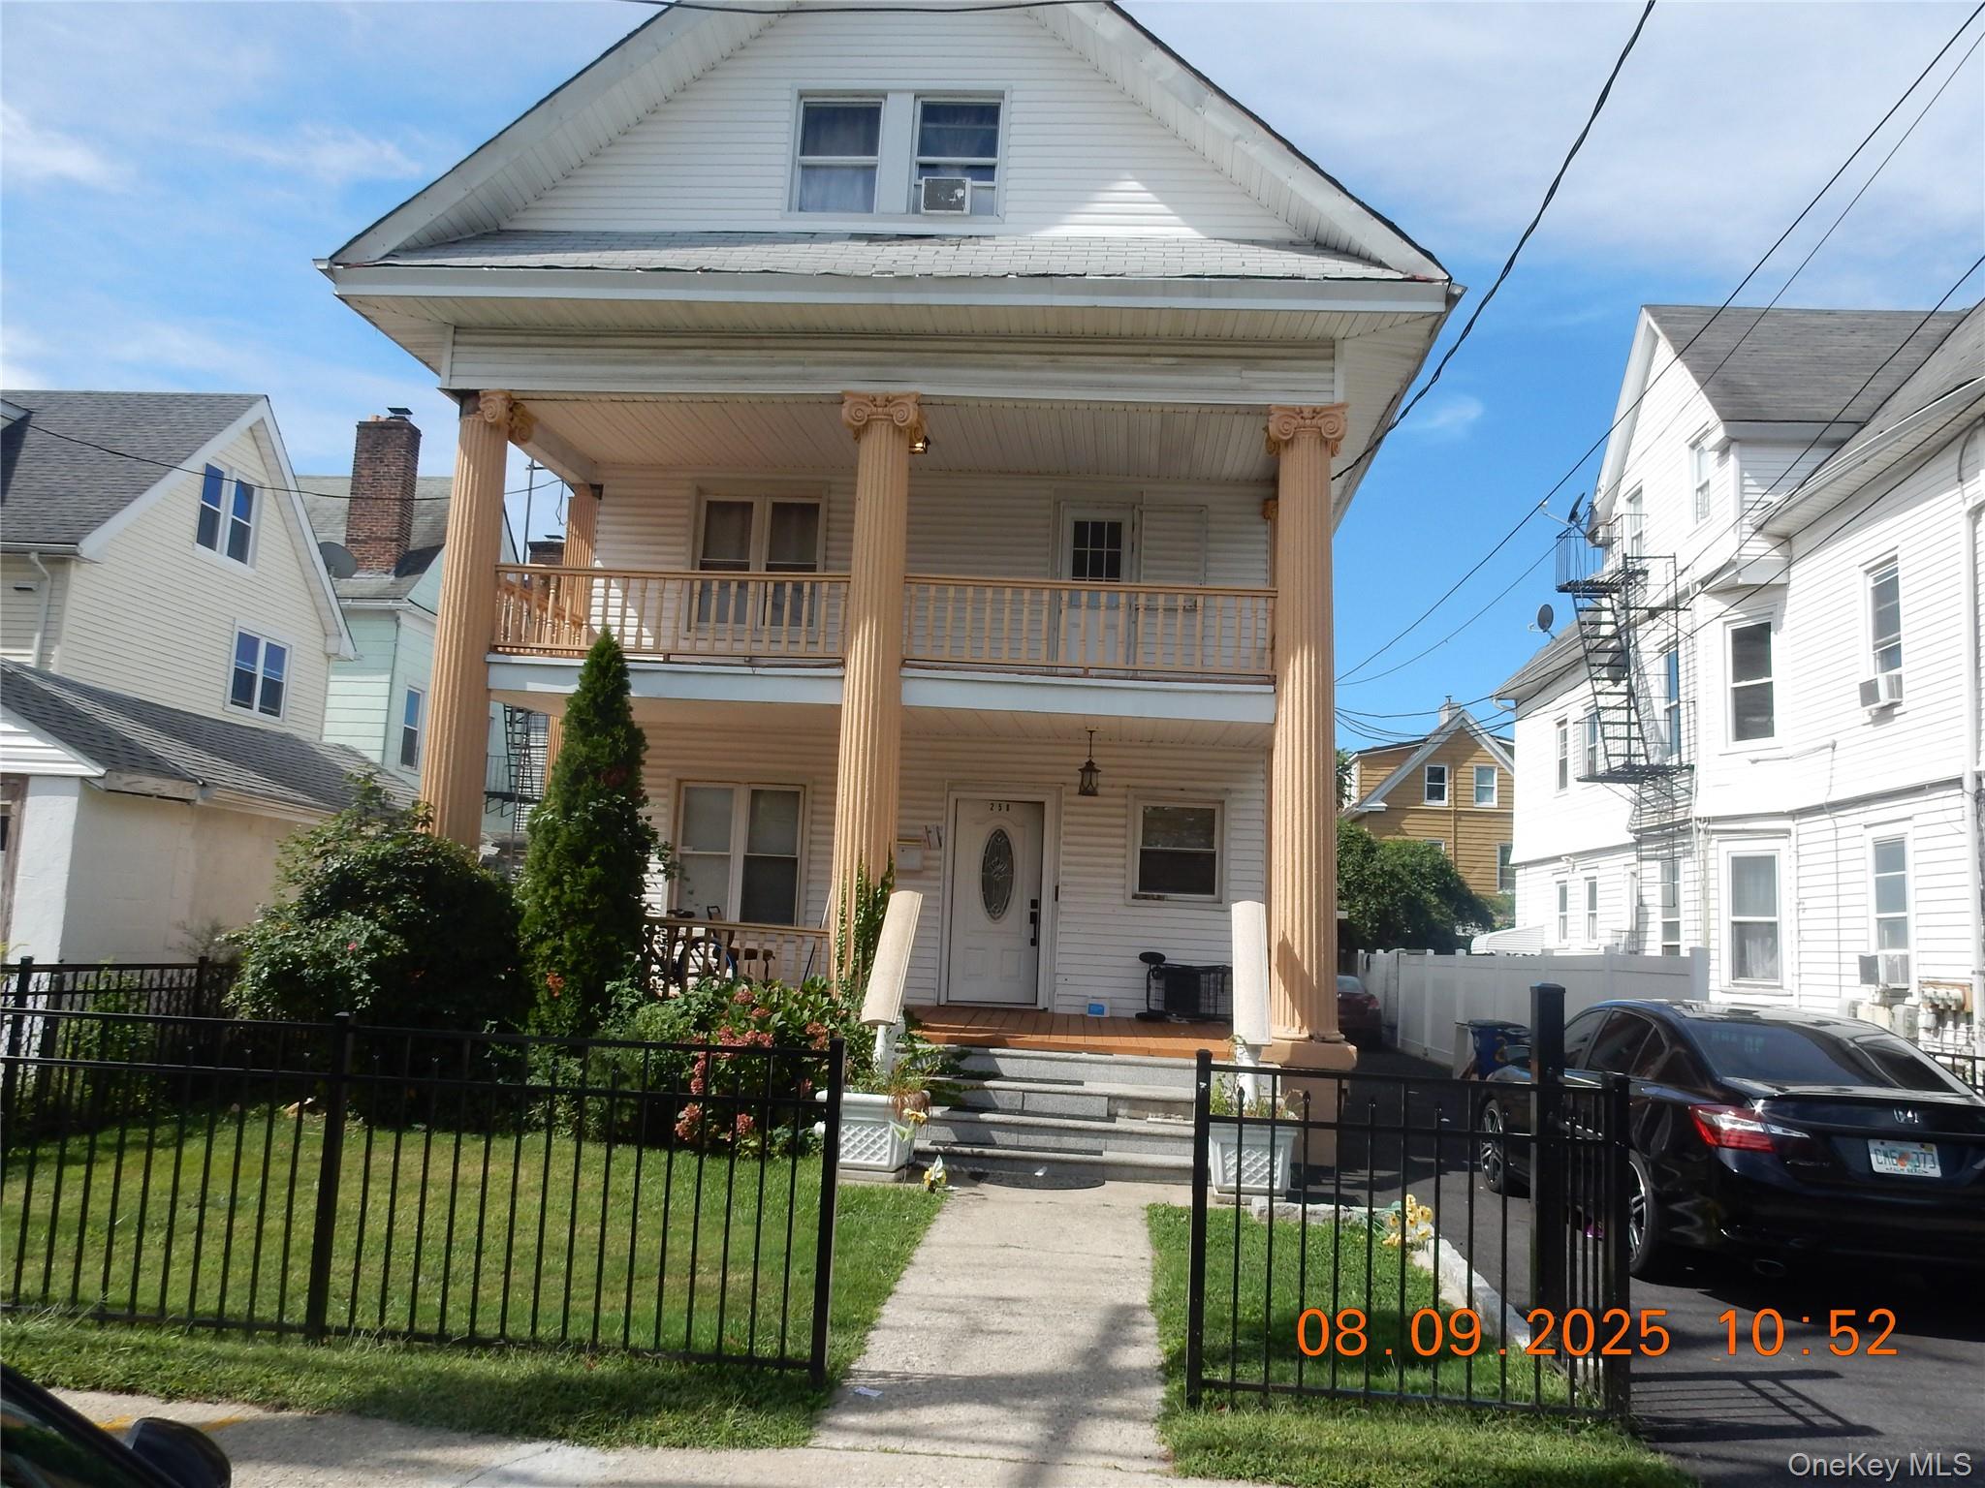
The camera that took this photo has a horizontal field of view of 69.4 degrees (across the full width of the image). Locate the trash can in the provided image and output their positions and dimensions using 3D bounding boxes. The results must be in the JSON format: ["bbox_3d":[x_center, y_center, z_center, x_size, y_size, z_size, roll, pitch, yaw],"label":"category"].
[{"bbox_3d":[5.993,3.728,16.644,0.650,1.050,0.760,2,-7,5],"label":"trash can"}]

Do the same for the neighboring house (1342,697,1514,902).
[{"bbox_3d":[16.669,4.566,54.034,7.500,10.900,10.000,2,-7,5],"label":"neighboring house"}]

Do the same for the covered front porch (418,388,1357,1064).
[{"bbox_3d":[-0.845,-0.130,13.152,7.650,5.300,3.200,2,-7,5],"label":"covered front porch"}]

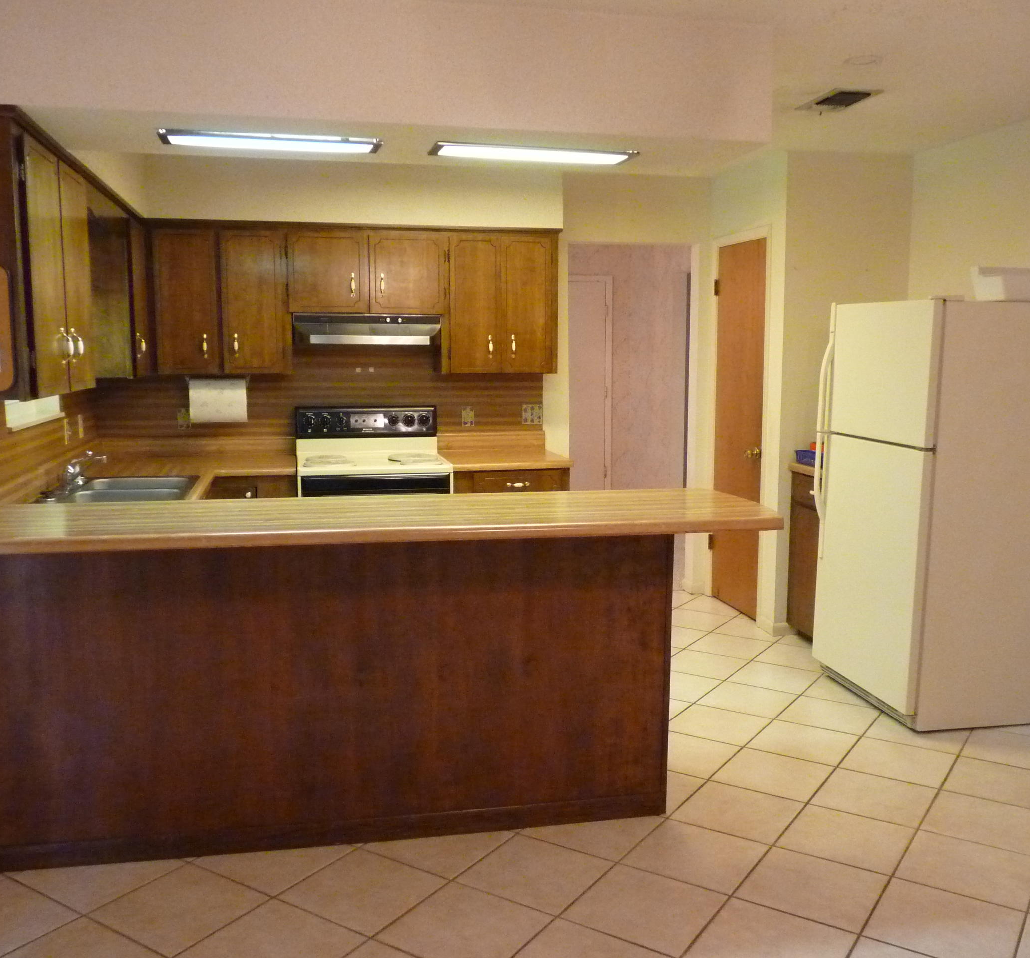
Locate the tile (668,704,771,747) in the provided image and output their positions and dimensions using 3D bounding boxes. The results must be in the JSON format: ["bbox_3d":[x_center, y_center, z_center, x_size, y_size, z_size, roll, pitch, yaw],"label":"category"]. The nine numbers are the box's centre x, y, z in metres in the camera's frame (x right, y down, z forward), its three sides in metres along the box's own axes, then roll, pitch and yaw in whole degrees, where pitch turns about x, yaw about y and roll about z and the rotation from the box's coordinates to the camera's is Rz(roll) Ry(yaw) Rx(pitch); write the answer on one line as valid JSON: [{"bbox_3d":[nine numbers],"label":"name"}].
[{"bbox_3d":[0.799,0.969,3.918,0.333,0.010,0.333,4,8,33],"label":"tile"}]

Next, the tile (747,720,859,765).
[{"bbox_3d":[1.083,0.991,3.735,0.333,0.010,0.333,4,8,33],"label":"tile"}]

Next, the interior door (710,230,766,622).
[{"bbox_3d":[1.261,-0.279,5.576,0.036,2.035,0.605,-1,7,-12],"label":"interior door"}]

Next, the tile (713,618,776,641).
[{"bbox_3d":[1.265,0.804,5.277,0.333,0.010,0.333,4,8,33],"label":"tile"}]

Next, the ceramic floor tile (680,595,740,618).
[{"bbox_3d":[1.163,0.754,5.693,0.331,0.010,0.331,4,8,33],"label":"ceramic floor tile"}]

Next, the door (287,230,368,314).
[{"bbox_3d":[-0.939,-1.042,5.031,0.398,0.402,0.020,-1,7,-12],"label":"door"}]

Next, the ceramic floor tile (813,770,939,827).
[{"bbox_3d":[1.175,1.042,3.259,0.331,0.010,0.331,5,8,33],"label":"ceramic floor tile"}]

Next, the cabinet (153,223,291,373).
[{"bbox_3d":[-1.481,-0.906,5.095,0.655,0.735,0.330,-1,7,-12],"label":"cabinet"}]

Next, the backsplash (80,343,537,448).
[{"bbox_3d":[-1.020,-0.439,5.411,2.423,0.566,0.015,-1,7,-12],"label":"backsplash"}]

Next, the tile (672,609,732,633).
[{"bbox_3d":[0.968,0.775,5.404,0.331,0.010,0.331,5,8,33],"label":"tile"}]

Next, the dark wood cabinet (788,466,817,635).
[{"bbox_3d":[1.734,0.407,4.894,0.585,0.870,0.570,-1,7,-12],"label":"dark wood cabinet"}]

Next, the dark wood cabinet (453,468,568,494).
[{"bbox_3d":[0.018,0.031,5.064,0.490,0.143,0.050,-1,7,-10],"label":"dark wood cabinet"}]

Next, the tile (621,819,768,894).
[{"bbox_3d":[0.527,1.093,2.892,0.333,0.010,0.333,4,8,33],"label":"tile"}]

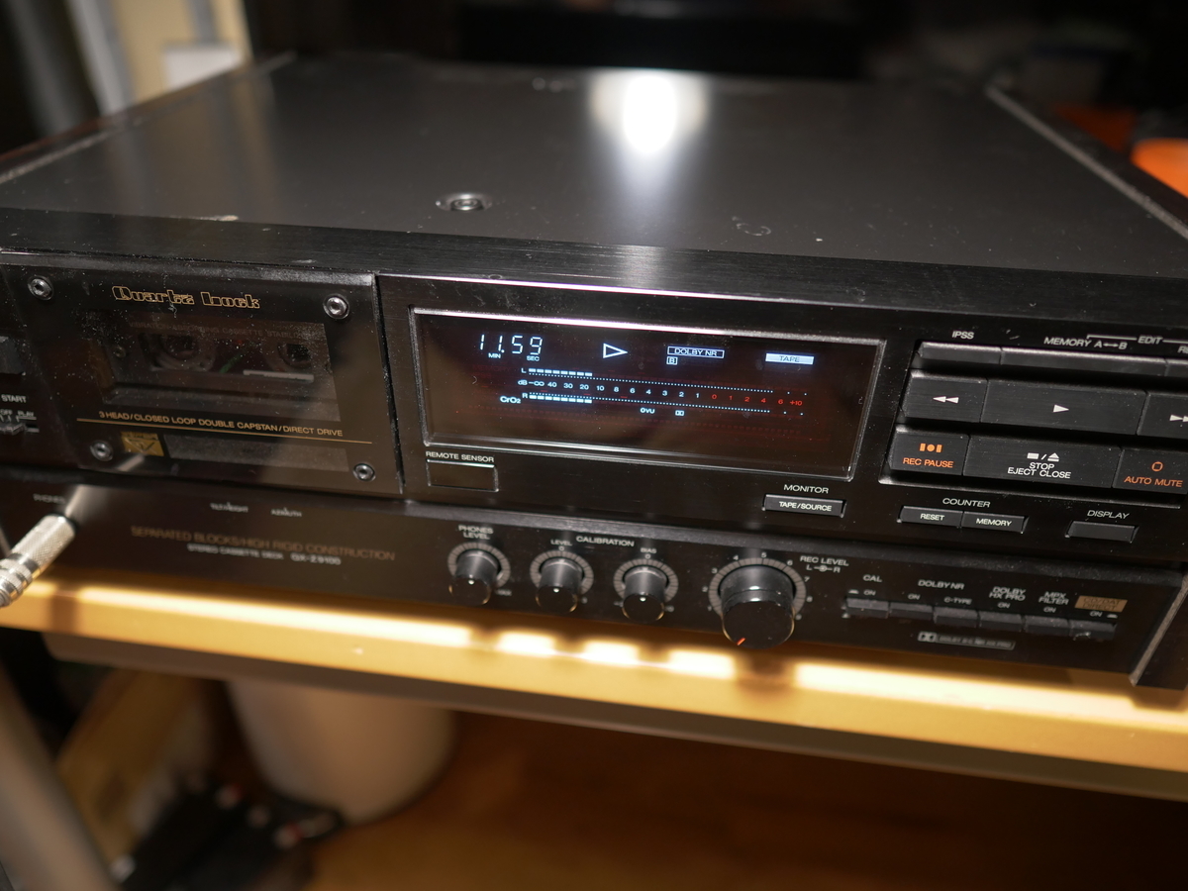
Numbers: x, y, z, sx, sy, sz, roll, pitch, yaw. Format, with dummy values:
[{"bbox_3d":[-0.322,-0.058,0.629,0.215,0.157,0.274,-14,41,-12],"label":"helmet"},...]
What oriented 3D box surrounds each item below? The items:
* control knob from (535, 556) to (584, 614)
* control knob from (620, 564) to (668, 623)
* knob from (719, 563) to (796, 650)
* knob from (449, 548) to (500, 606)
[{"bbox_3d":[-0.013,0.051,0.298,0.015,0.015,0.013,5,35,4],"label":"control knob"},{"bbox_3d":[0.018,0.054,0.297,0.015,0.015,0.013,5,35,4],"label":"control knob"},{"bbox_3d":[0.058,0.059,0.292,0.026,0.026,0.016,5,35,4],"label":"knob"},{"bbox_3d":[-0.043,0.049,0.301,0.015,0.015,0.013,5,35,4],"label":"knob"}]

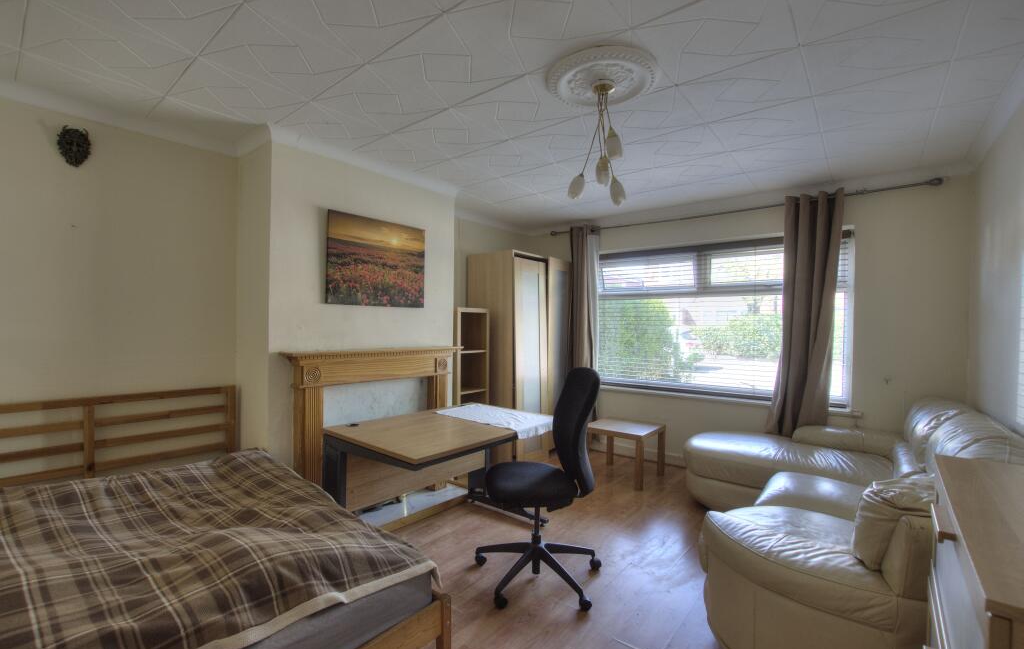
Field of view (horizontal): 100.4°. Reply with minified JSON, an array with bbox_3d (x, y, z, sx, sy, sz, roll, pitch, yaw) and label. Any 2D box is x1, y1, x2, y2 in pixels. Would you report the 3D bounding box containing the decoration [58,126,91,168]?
[{"bbox_3d":[-2.279,-0.927,2.222,0.080,0.205,0.128,1,0,41],"label":"decoration"}]

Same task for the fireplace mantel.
[{"bbox_3d":[-0.894,0.720,2.975,0.200,1.090,1.307,1,0,41],"label":"fireplace mantel"}]

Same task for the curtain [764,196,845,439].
[{"bbox_3d":[2.241,0.087,3.302,0.470,2.195,0.160,1,0,41],"label":"curtain"}]

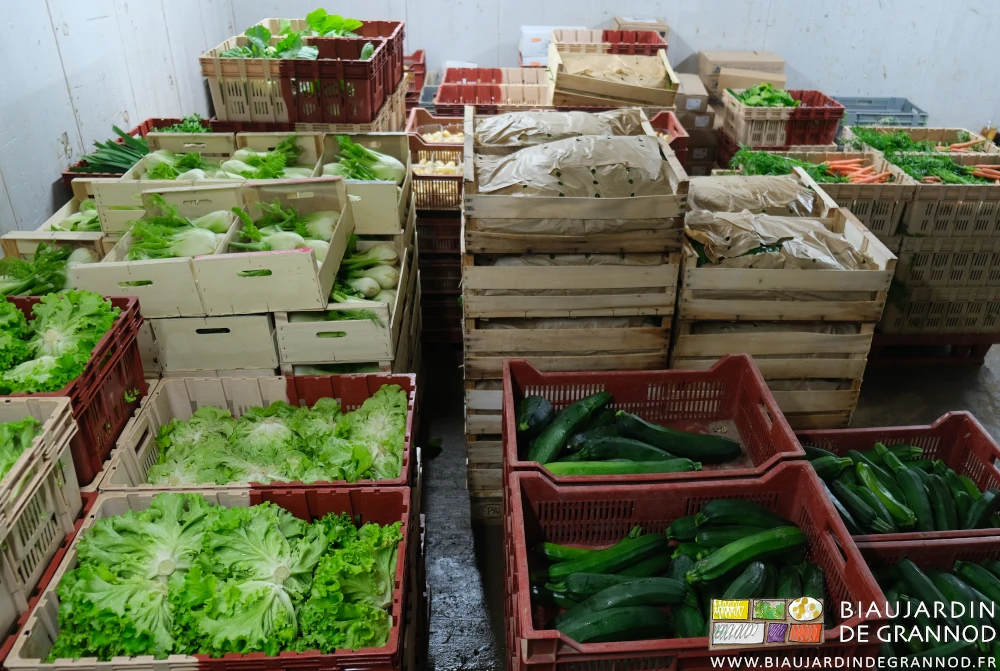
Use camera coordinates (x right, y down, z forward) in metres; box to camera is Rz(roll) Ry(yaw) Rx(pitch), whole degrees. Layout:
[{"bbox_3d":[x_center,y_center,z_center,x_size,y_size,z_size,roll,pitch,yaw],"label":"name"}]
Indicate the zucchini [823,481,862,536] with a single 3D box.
[{"bbox_3d":[0.821,0.418,1.808,0.043,0.043,0.178,-6,32,-11],"label":"zucchini"}]

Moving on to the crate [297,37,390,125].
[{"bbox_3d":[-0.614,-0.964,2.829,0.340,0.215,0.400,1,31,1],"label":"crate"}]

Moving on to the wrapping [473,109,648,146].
[{"bbox_3d":[0.188,-0.680,2.521,0.550,0.085,0.340,0,31,-1],"label":"wrapping"}]

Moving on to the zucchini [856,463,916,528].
[{"bbox_3d":[0.943,0.382,1.838,0.042,0.042,0.208,-5,30,-9],"label":"zucchini"}]

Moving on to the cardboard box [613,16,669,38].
[{"bbox_3d":[0.917,-1.940,4.882,0.310,0.180,0.270,2,30,3],"label":"cardboard box"}]

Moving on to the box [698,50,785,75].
[{"bbox_3d":[1.602,-1.804,4.999,0.480,0.095,0.290,1,30,1],"label":"box"}]

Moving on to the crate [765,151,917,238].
[{"bbox_3d":[1.389,-0.604,3.273,0.600,0.240,0.400,0,30,0],"label":"crate"}]

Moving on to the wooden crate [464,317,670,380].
[{"bbox_3d":[0.192,-0.063,2.383,0.600,0.215,0.400,-1,30,-1],"label":"wooden crate"}]

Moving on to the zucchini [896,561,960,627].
[{"bbox_3d":[0.900,0.549,1.579,0.047,0.047,0.180,-5,32,-10],"label":"zucchini"}]

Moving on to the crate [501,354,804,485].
[{"bbox_3d":[0.312,0.245,1.738,0.600,0.210,0.400,0,31,-2],"label":"crate"}]

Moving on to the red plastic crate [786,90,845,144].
[{"bbox_3d":[1.820,-1.321,4.552,0.330,0.220,0.400,0,31,-2],"label":"red plastic crate"}]

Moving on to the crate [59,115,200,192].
[{"bbox_3d":[-1.421,-0.733,3.296,0.570,0.220,0.770,1,31,1],"label":"crate"}]

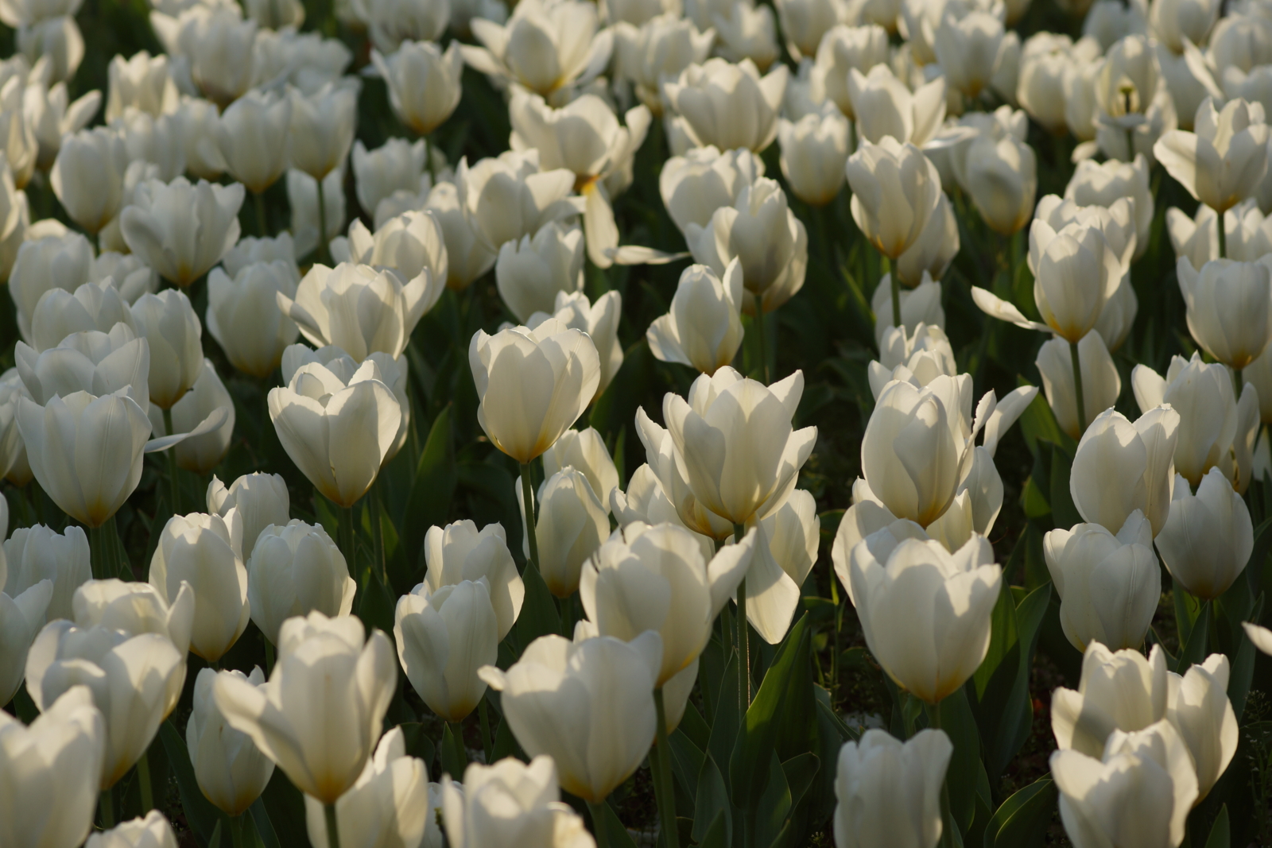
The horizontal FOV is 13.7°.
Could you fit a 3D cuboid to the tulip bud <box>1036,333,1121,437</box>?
[{"bbox_3d":[0.269,-0.022,3.220,0.051,0.063,0.051,0,14,0],"label":"tulip bud"}]

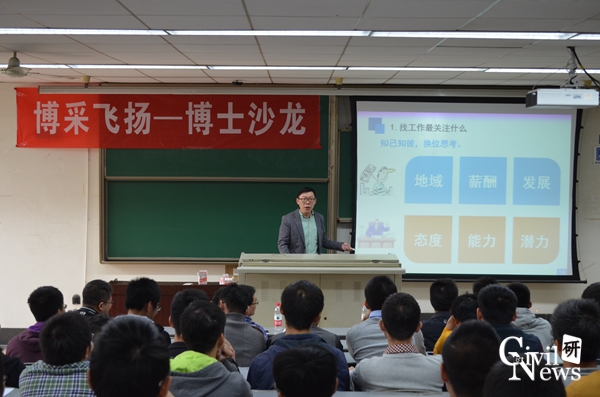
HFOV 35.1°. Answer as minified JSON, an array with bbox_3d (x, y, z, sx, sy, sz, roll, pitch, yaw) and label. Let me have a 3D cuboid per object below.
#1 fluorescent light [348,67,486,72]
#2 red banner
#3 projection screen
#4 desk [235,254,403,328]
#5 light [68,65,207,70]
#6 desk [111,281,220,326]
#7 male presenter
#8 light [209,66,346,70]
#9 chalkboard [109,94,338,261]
[{"bbox_3d":[1.022,-1.133,8.309,1.224,0.080,0.300,0,3,0],"label":"fluorescent light"},{"bbox_3d":[-1.429,-0.873,10.338,3.340,0.657,0.030,0,3,0],"label":"red banner"},{"bbox_3d":[1.820,-0.114,10.315,2.504,2.032,0.080,0,3,0],"label":"projection screen"},{"bbox_3d":[0.178,1.071,8.470,1.425,1.143,0.720,0,3,0],"label":"desk"},{"bbox_3d":[-1.414,-1.149,8.297,1.224,0.080,0.300,0,3,0],"label":"light"},{"bbox_3d":[-1.210,1.199,9.249,1.188,0.779,0.500,0,3,0],"label":"desk"},{"bbox_3d":[0.128,0.751,8.980,0.680,1.725,0.450,0,3,-12],"label":"male presenter"},{"bbox_3d":[-0.197,-1.141,8.303,1.224,0.080,0.300,0,3,0],"label":"light"},{"bbox_3d":[-0.914,-0.218,10.466,2.546,1.861,0.120,0,3,0],"label":"chalkboard"}]

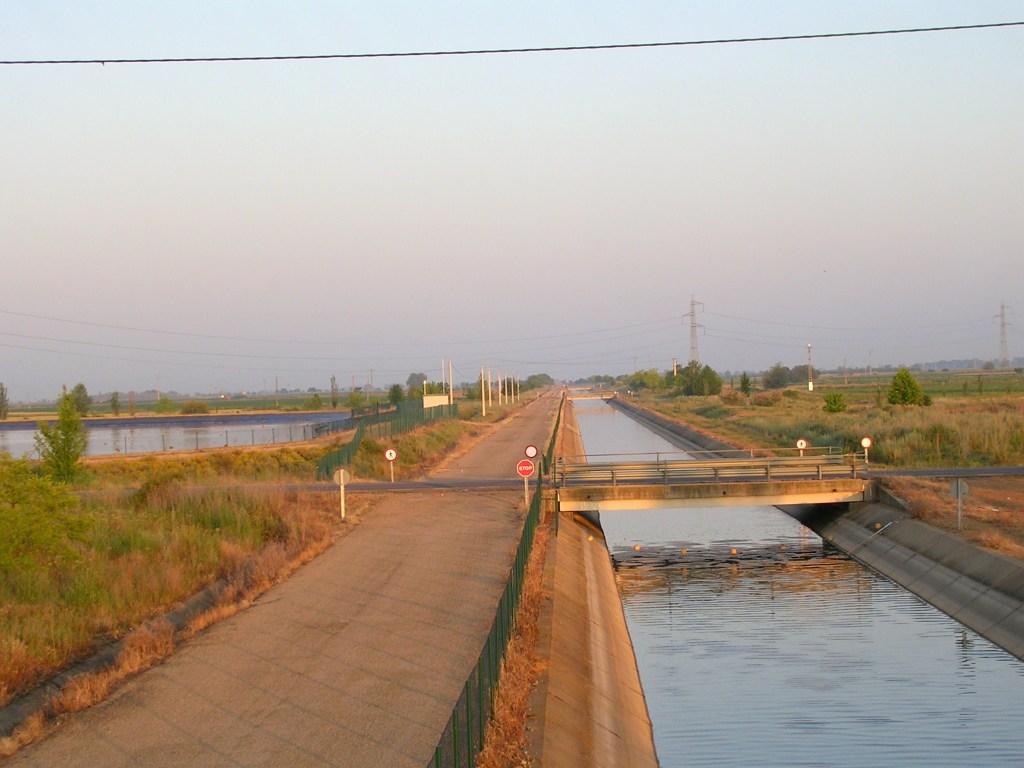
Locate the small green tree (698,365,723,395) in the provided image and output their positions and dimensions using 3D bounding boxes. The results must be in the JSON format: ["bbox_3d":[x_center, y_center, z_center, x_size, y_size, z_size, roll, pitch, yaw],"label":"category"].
[{"bbox_3d":[38.936,-0.785,470.000,4.700,5.900,4.600,-2,0,0],"label":"small green tree"}]

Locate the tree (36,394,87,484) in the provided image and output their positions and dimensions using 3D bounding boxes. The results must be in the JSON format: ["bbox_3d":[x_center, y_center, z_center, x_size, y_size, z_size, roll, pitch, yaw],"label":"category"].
[{"bbox_3d":[-22.750,2.727,121.000,2.700,4.650,2.600,-2,0,0],"label":"tree"}]

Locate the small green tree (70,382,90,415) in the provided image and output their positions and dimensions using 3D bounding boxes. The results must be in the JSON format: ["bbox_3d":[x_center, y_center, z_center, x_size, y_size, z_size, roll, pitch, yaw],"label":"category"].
[{"bbox_3d":[-75.635,2.752,420.000,3.700,6.000,3.600,-2,0,0],"label":"small green tree"}]

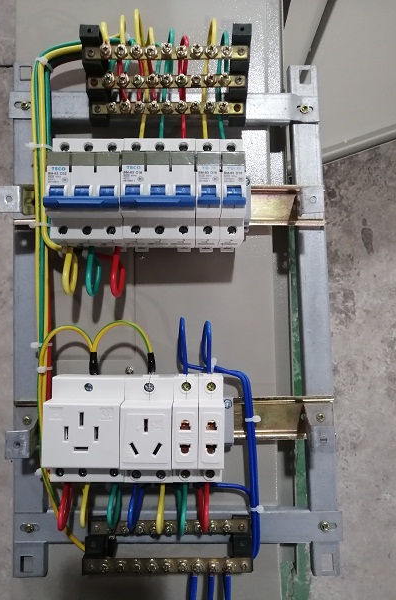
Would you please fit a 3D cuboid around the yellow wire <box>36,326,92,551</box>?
[{"bbox_3d":[-0.105,0.108,0.366,0.044,0.030,0.175,0,87,0],"label":"yellow wire"}]

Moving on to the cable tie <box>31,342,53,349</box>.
[{"bbox_3d":[-0.125,0.036,0.376,0.017,0.011,0.004,-1,85,0],"label":"cable tie"}]

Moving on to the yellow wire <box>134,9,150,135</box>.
[{"bbox_3d":[-0.046,-0.181,0.379,0.011,0.044,0.094,-1,85,0],"label":"yellow wire"}]

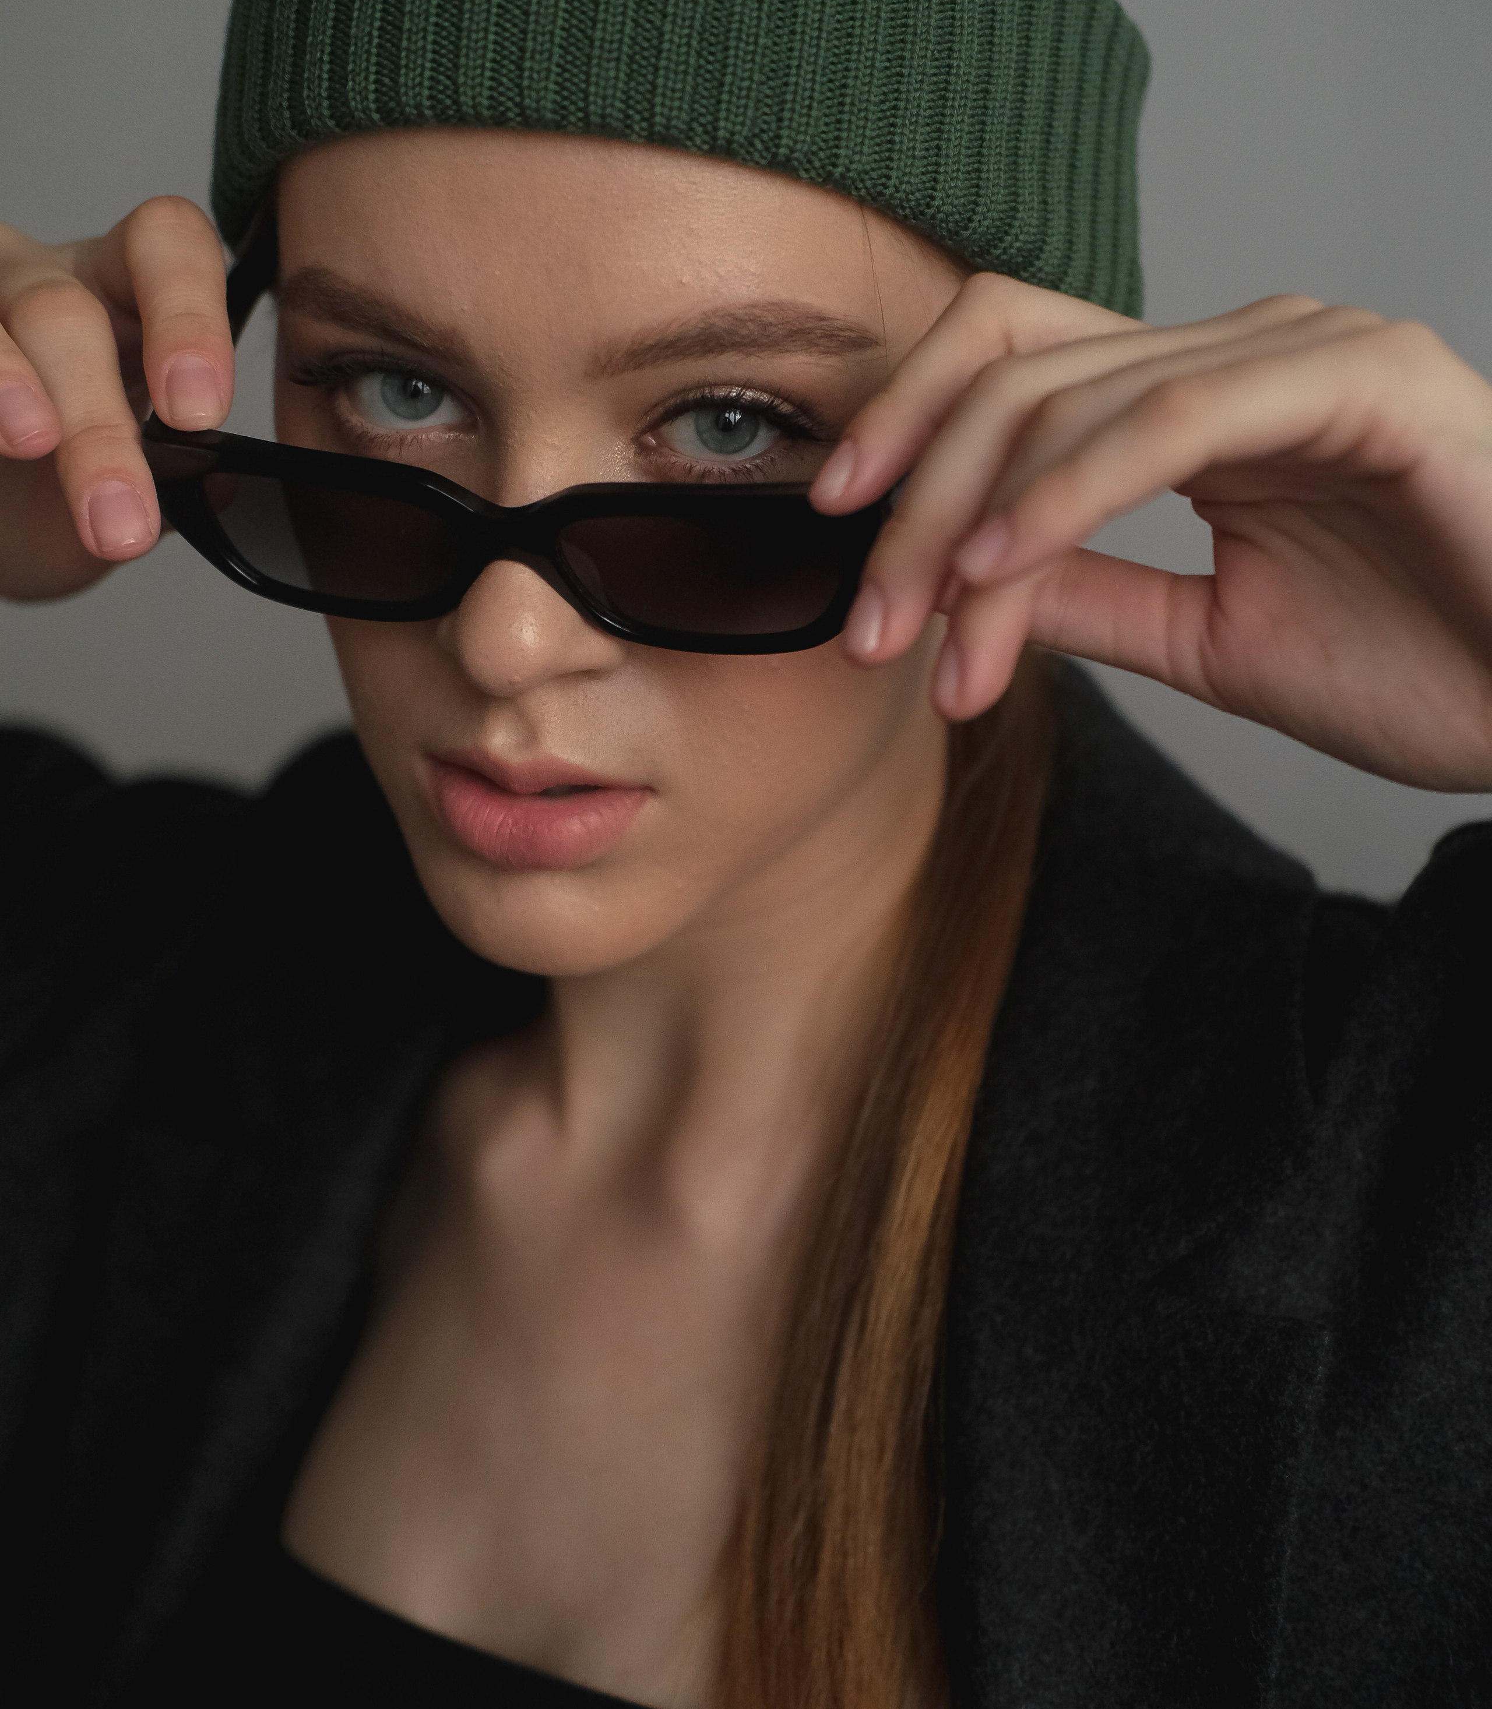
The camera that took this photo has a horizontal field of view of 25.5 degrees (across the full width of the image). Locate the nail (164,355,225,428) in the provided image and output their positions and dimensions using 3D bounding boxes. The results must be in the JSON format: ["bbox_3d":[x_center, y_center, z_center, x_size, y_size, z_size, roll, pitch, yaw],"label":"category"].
[{"bbox_3d":[-0.098,-0.083,0.588,0.010,0.012,0.003,-3,-6,-15],"label":"nail"}]

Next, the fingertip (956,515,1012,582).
[{"bbox_3d":[0.038,-0.049,0.527,0.008,0.011,0.005,49,7,36],"label":"fingertip"}]

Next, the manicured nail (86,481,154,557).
[{"bbox_3d":[-0.110,-0.059,0.580,0.011,0.013,0.003,-12,-5,-12],"label":"manicured nail"}]

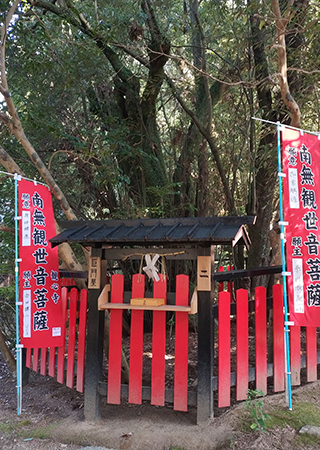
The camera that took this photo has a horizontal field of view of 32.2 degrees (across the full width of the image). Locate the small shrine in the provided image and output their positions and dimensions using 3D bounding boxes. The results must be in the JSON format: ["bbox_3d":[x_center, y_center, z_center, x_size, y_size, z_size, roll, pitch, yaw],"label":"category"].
[{"bbox_3d":[-0.094,0.926,5.437,2.100,1.990,0.830,-1,-6,20],"label":"small shrine"}]

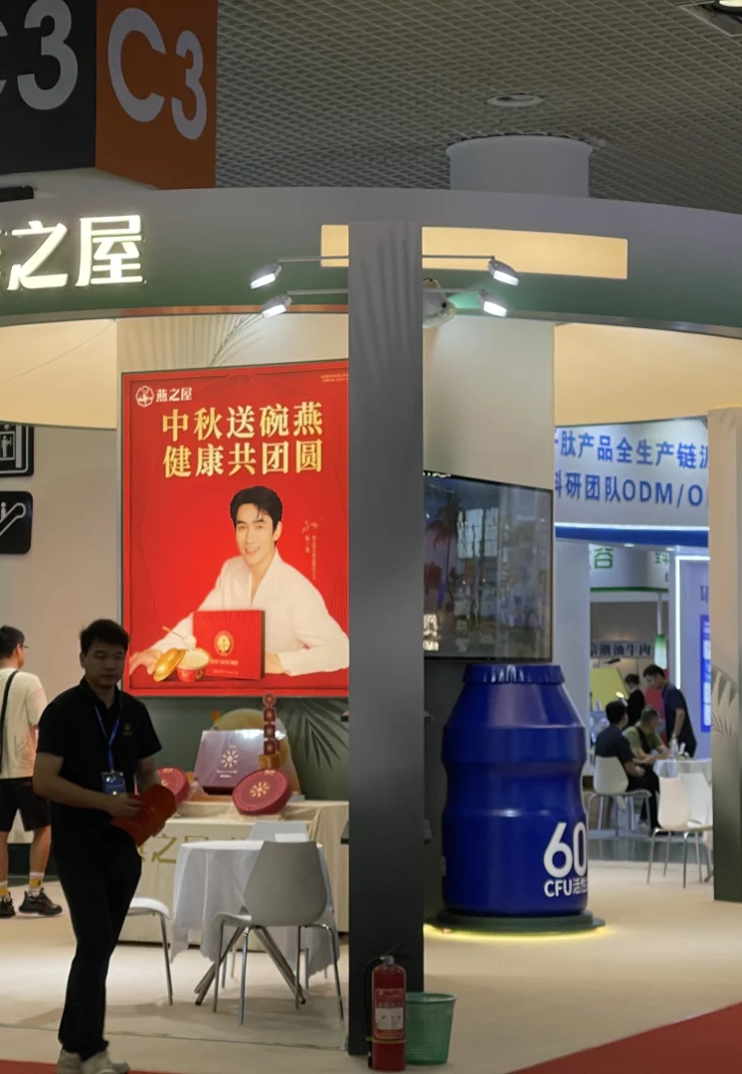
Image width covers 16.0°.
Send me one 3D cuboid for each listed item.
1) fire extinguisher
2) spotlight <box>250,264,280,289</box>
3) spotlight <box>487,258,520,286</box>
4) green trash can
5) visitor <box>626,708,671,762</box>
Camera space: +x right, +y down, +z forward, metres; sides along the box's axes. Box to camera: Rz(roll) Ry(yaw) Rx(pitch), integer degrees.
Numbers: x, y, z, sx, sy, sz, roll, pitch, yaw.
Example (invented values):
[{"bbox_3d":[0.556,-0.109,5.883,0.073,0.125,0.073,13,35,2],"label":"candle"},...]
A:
[{"bbox_3d":[0.066,1.801,10.148,0.165,0.470,0.135,0,-3,3],"label":"fire extinguisher"},{"bbox_3d":[-0.448,-1.109,11.285,0.140,0.085,0.180,-26,0,0],"label":"spotlight"},{"bbox_3d":[0.568,-1.127,11.285,0.140,0.085,0.180,26,0,0],"label":"spotlight"},{"bbox_3d":[0.196,1.915,10.334,0.265,0.260,0.265,0,-3,0],"label":"green trash can"},{"bbox_3d":[2.702,2.229,25.662,0.660,1.170,0.500,-2,-4,35],"label":"visitor"}]

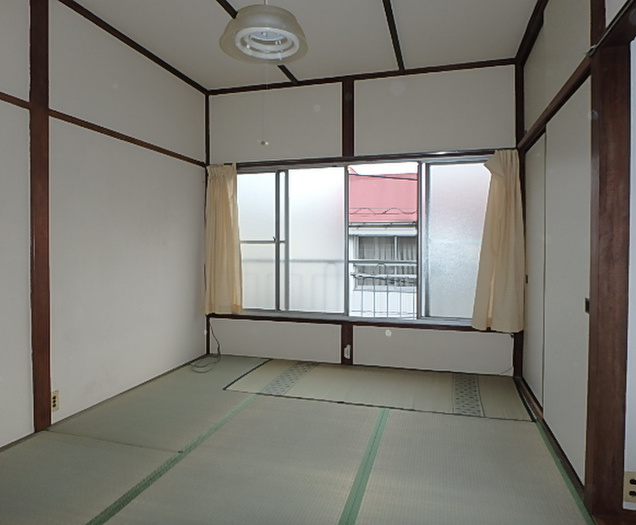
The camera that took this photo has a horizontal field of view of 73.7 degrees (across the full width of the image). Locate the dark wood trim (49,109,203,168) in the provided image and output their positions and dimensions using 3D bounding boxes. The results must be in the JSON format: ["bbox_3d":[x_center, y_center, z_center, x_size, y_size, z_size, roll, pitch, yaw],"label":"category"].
[{"bbox_3d":[-1.258,-0.859,3.154,0.030,0.042,1.689,1,1,16],"label":"dark wood trim"}]

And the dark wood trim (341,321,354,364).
[{"bbox_3d":[0.254,0.705,3.667,0.105,0.355,0.039,1,2,16],"label":"dark wood trim"}]

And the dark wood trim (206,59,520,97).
[{"bbox_3d":[0.242,-1.580,3.646,2.675,0.043,0.040,1,1,16],"label":"dark wood trim"}]

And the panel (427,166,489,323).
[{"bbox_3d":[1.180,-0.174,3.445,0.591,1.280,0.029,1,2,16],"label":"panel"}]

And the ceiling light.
[{"bbox_3d":[-0.242,-1.047,1.929,0.400,0.130,0.400,0,2,0],"label":"ceiling light"}]

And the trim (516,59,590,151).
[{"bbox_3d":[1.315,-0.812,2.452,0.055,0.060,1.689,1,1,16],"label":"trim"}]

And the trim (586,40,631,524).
[{"bbox_3d":[1.084,0.085,1.591,0.101,1.709,0.096,1,1,16],"label":"trim"}]

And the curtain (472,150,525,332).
[{"bbox_3d":[1.363,-0.163,3.224,0.355,1.359,0.118,1,2,16],"label":"curtain"}]

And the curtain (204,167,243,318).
[{"bbox_3d":[-0.864,-0.204,3.874,0.364,1.369,0.108,1,2,16],"label":"curtain"}]

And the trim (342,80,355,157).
[{"bbox_3d":[0.263,-1.234,3.663,0.106,0.649,0.040,1,1,16],"label":"trim"}]

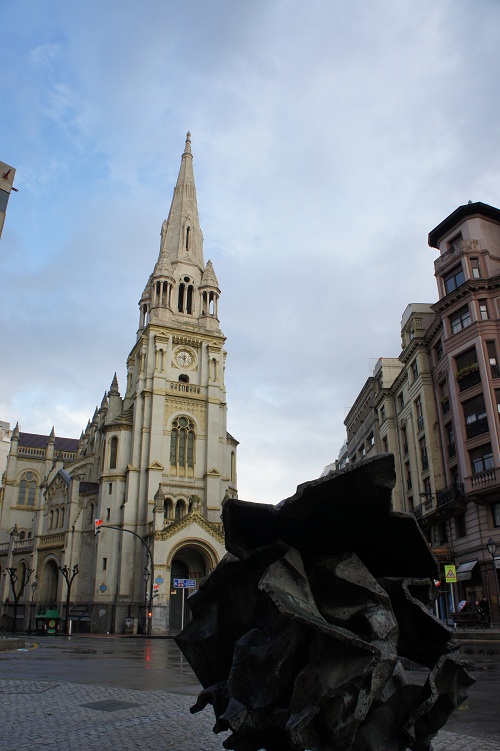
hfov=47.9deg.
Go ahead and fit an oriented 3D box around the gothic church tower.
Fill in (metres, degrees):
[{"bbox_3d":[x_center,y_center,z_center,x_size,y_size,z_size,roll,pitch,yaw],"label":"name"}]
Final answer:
[{"bbox_3d":[-6.081,-3.278,48.897,10.800,46.050,10.800,9,-23,-22],"label":"gothic church tower"}]

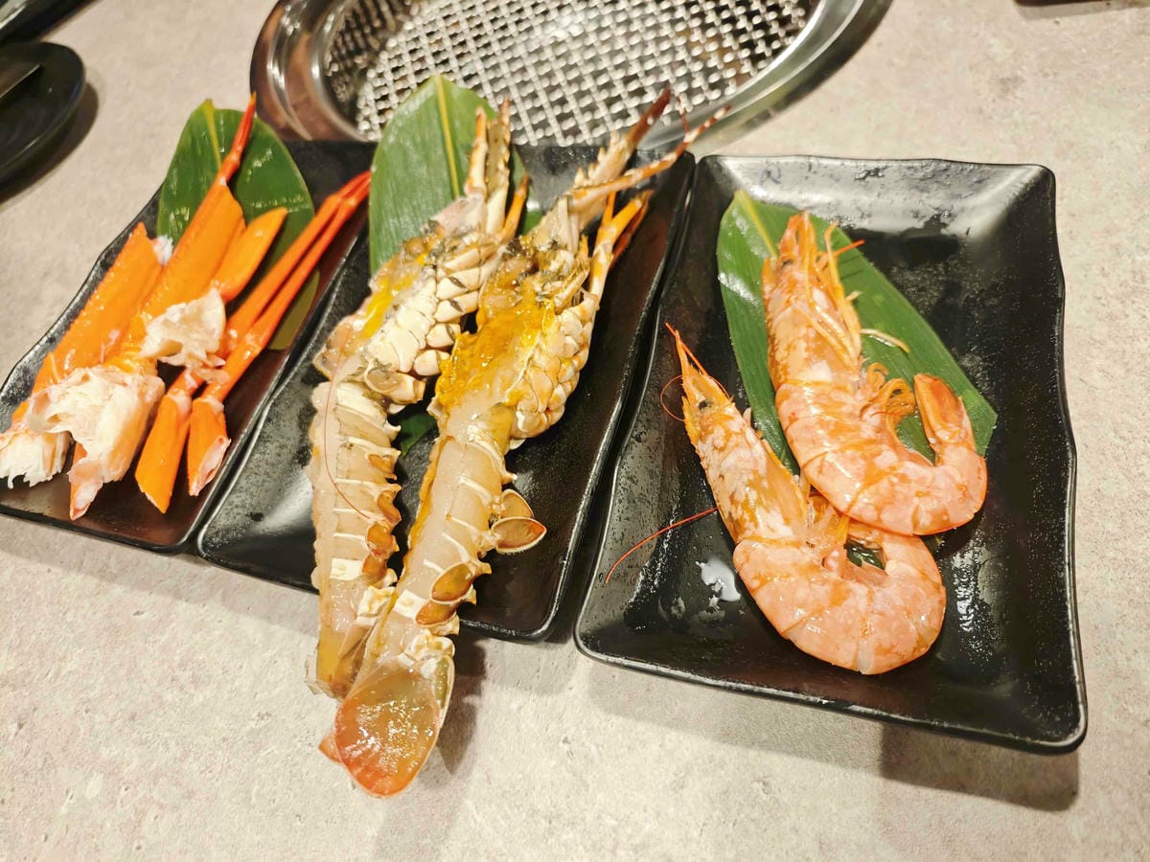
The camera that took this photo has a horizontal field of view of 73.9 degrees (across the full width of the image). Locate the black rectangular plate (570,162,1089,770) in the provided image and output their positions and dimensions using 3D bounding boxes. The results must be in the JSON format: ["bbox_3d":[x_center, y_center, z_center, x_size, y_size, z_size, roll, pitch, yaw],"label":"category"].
[{"bbox_3d":[0.093,-0.012,0.271,0.138,0.025,0.213,8,63,15],"label":"black rectangular plate"}]

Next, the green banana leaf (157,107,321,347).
[{"bbox_3d":[-0.154,-0.093,0.356,0.075,0.024,0.154,-19,70,0],"label":"green banana leaf"}]

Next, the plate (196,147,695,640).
[{"bbox_3d":[-0.041,-0.031,0.309,0.138,0.025,0.213,9,64,16],"label":"plate"}]

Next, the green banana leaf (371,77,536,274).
[{"bbox_3d":[-0.058,-0.075,0.325,0.075,0.024,0.172,-4,72,9],"label":"green banana leaf"}]

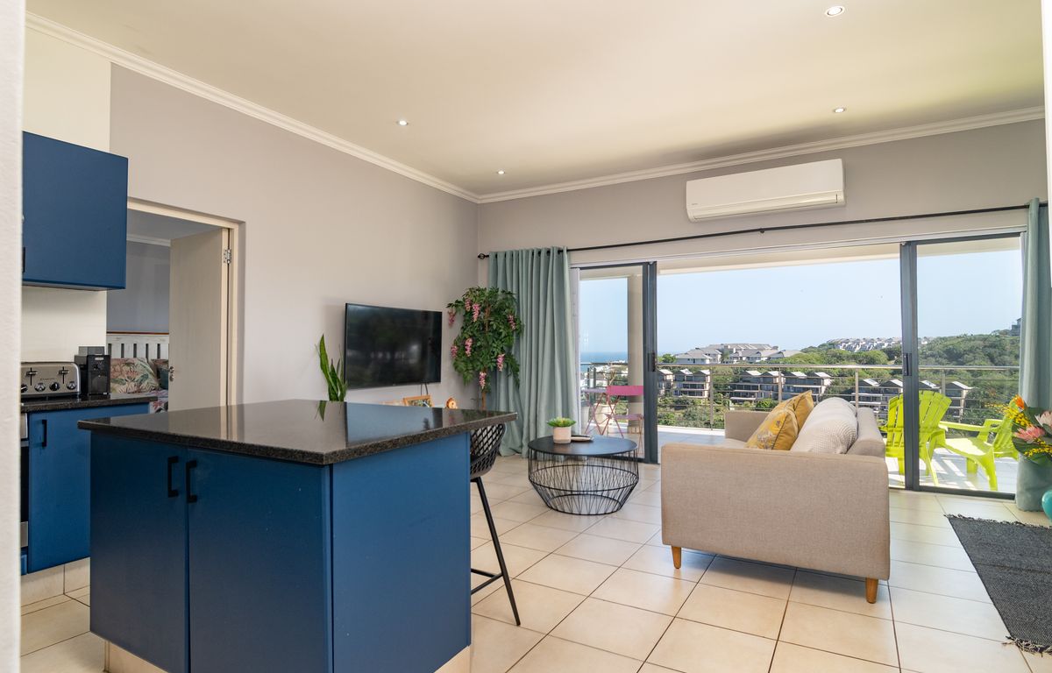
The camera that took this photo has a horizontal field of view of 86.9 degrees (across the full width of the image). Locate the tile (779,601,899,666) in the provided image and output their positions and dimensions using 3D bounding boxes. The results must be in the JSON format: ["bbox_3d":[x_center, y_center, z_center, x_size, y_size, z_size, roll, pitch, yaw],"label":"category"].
[{"bbox_3d":[1.256,1.192,2.238,0.396,0.010,0.396,-1,-2,30],"label":"tile"}]

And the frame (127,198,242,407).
[{"bbox_3d":[-2.330,0.199,3.656,0.140,2.110,0.920,-1,-2,30],"label":"frame"}]

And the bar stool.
[{"bbox_3d":[-0.344,0.777,2.259,0.470,0.850,0.500,-1,-2,30],"label":"bar stool"}]

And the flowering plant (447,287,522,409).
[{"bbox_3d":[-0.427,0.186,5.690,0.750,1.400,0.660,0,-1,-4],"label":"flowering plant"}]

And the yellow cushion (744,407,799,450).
[{"bbox_3d":[1.328,0.586,3.047,0.160,0.400,0.420,22,5,15],"label":"yellow cushion"}]

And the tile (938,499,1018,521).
[{"bbox_3d":[3.162,1.223,3.901,0.396,0.010,0.396,-1,-2,30],"label":"tile"}]

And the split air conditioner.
[{"bbox_3d":[2.033,-1.220,4.771,1.220,0.350,0.250,-1,-2,30],"label":"split air conditioner"}]

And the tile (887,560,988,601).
[{"bbox_3d":[2.009,1.200,2.731,0.395,0.010,0.395,-1,-2,30],"label":"tile"}]

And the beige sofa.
[{"bbox_3d":[1.631,0.853,3.482,1.000,0.732,1.990,-1,-2,30],"label":"beige sofa"}]

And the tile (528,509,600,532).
[{"bbox_3d":[0.282,1.238,3.739,0.395,0.010,0.395,-1,-2,30],"label":"tile"}]

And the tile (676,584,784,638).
[{"bbox_3d":[0.914,1.202,2.443,0.395,0.010,0.395,-1,-2,30],"label":"tile"}]

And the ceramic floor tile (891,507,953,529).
[{"bbox_3d":[2.614,1.221,3.767,0.395,0.010,0.395,-1,-2,30],"label":"ceramic floor tile"}]

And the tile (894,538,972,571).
[{"bbox_3d":[2.209,1.208,3.069,0.396,0.010,0.396,-1,-2,30],"label":"tile"}]

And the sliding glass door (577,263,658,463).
[{"bbox_3d":[0.887,0.264,5.777,0.980,2.020,0.080,-1,-2,30],"label":"sliding glass door"}]

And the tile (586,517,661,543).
[{"bbox_3d":[0.627,1.233,3.535,0.396,0.010,0.396,-1,-2,30],"label":"tile"}]

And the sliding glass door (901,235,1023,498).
[{"bbox_3d":[3.373,0.218,4.303,0.760,2.020,0.100,-1,-2,30],"label":"sliding glass door"}]

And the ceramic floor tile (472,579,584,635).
[{"bbox_3d":[0.018,1.210,2.499,0.400,0.010,0.400,-1,-2,30],"label":"ceramic floor tile"}]

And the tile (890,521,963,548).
[{"bbox_3d":[2.412,1.214,3.421,0.395,0.010,0.395,-1,-2,30],"label":"tile"}]

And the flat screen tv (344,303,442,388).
[{"bbox_3d":[-1.192,0.099,5.083,0.070,0.710,1.235,-1,-2,30],"label":"flat screen tv"}]

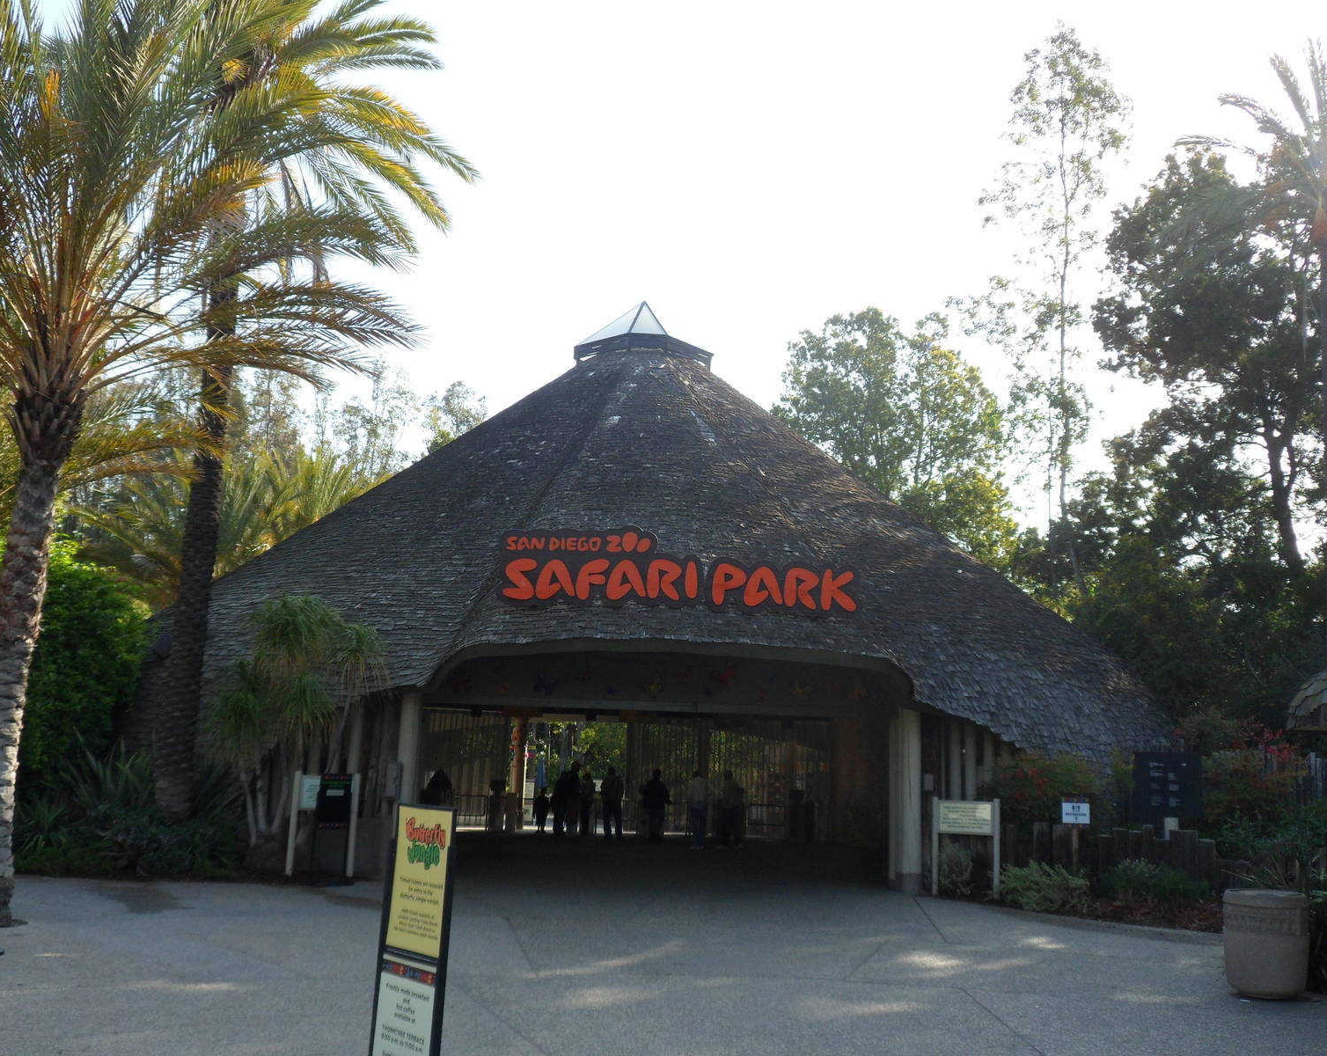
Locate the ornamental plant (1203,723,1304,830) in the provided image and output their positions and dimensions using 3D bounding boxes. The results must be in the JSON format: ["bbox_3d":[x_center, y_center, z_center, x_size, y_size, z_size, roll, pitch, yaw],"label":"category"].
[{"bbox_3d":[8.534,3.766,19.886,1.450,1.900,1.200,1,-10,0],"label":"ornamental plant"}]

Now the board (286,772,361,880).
[{"bbox_3d":[-4.857,4.236,19.787,0.940,1.460,0.110,3,-10,-8],"label":"board"}]

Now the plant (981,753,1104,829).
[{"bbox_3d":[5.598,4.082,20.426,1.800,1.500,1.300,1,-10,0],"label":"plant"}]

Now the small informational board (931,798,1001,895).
[{"bbox_3d":[4.390,4.629,20.062,0.970,1.400,0.110,0,-10,11],"label":"small informational board"}]

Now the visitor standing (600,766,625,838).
[{"bbox_3d":[-1.264,6.669,33.659,0.560,1.722,0.360,2,-10,0],"label":"visitor standing"}]

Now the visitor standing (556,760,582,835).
[{"bbox_3d":[-2.329,6.558,33.560,0.580,1.800,0.420,1,-10,0],"label":"visitor standing"}]

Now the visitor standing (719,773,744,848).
[{"bbox_3d":[1.576,6.395,31.516,0.560,1.709,0.380,2,-10,0],"label":"visitor standing"}]

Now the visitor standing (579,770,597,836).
[{"bbox_3d":[-1.849,6.787,34.077,0.430,1.596,0.340,4,-10,-11],"label":"visitor standing"}]

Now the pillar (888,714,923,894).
[{"bbox_3d":[3.469,3.917,19.735,0.470,2.650,0.470,1,-10,0],"label":"pillar"}]

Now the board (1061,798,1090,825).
[{"bbox_3d":[6.145,4.227,20.600,0.430,0.400,0.040,0,-10,9],"label":"board"}]

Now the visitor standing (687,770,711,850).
[{"bbox_3d":[0.748,6.059,29.600,0.530,1.710,0.380,1,-10,0],"label":"visitor standing"}]

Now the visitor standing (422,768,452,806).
[{"bbox_3d":[-4.766,5.798,28.866,0.560,1.540,0.420,1,-10,6],"label":"visitor standing"}]

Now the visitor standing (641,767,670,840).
[{"bbox_3d":[-0.219,6.597,32.851,0.600,1.750,0.400,1,-10,0],"label":"visitor standing"}]

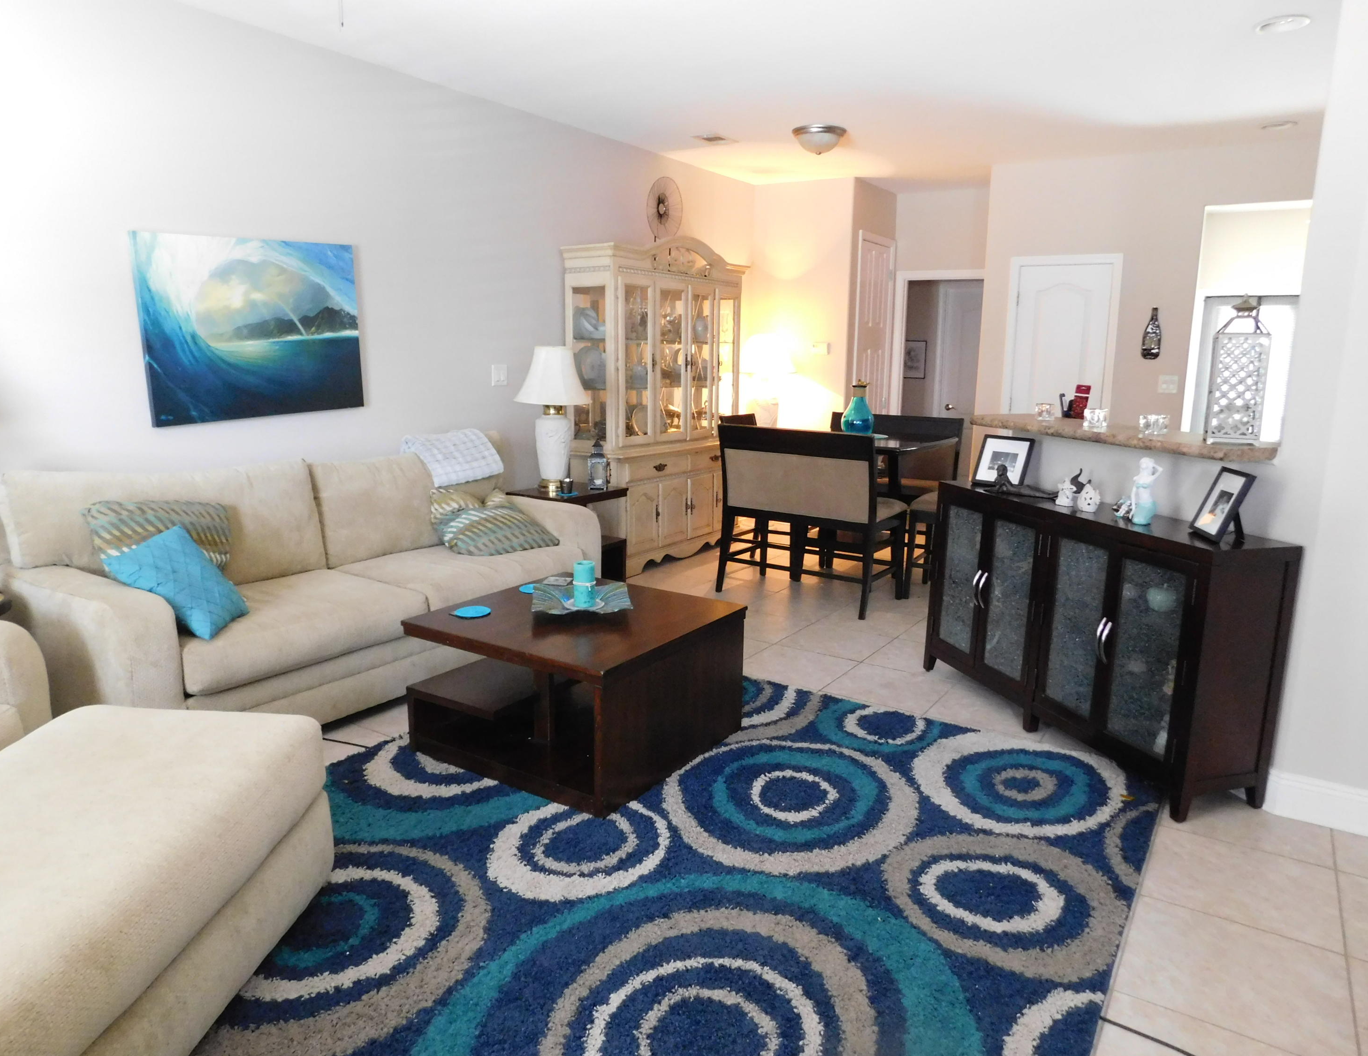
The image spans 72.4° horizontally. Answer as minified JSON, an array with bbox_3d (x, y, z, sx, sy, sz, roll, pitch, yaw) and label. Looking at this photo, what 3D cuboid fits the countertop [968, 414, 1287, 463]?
[{"bbox_3d":[1.729,-0.371,3.730,0.360,0.050,1.560,-2,11,-17],"label":"countertop"}]

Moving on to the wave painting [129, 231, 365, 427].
[{"bbox_3d":[-1.849,-0.866,4.087,0.035,0.757,1.015,8,15,31],"label":"wave painting"}]

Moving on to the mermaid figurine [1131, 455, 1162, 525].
[{"bbox_3d":[1.610,-0.135,3.246,0.095,0.222,0.110,-9,15,-42],"label":"mermaid figurine"}]

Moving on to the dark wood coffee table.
[{"bbox_3d":[-0.378,0.543,3.436,0.885,0.470,0.880,8,13,31],"label":"dark wood coffee table"}]

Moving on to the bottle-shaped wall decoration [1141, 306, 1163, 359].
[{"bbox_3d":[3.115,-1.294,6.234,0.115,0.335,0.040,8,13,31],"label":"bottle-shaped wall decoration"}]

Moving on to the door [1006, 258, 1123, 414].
[{"bbox_3d":[2.612,-0.837,6.646,0.700,2.080,0.060,8,13,31],"label":"door"}]

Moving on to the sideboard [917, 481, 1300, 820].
[{"bbox_3d":[1.506,0.354,3.589,0.357,0.873,1.460,-2,12,-17],"label":"sideboard"}]

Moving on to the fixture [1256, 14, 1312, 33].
[{"bbox_3d":[2.397,-1.998,3.744,0.190,0.030,0.190,8,13,31],"label":"fixture"}]

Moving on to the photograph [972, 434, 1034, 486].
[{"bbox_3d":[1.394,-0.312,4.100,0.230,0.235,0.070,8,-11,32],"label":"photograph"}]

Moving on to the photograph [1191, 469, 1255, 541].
[{"bbox_3d":[1.718,-0.078,2.979,0.110,0.215,0.220,2,11,6],"label":"photograph"}]

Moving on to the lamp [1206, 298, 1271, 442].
[{"bbox_3d":[1.859,-0.524,3.129,0.150,0.485,0.150,6,12,25],"label":"lamp"}]

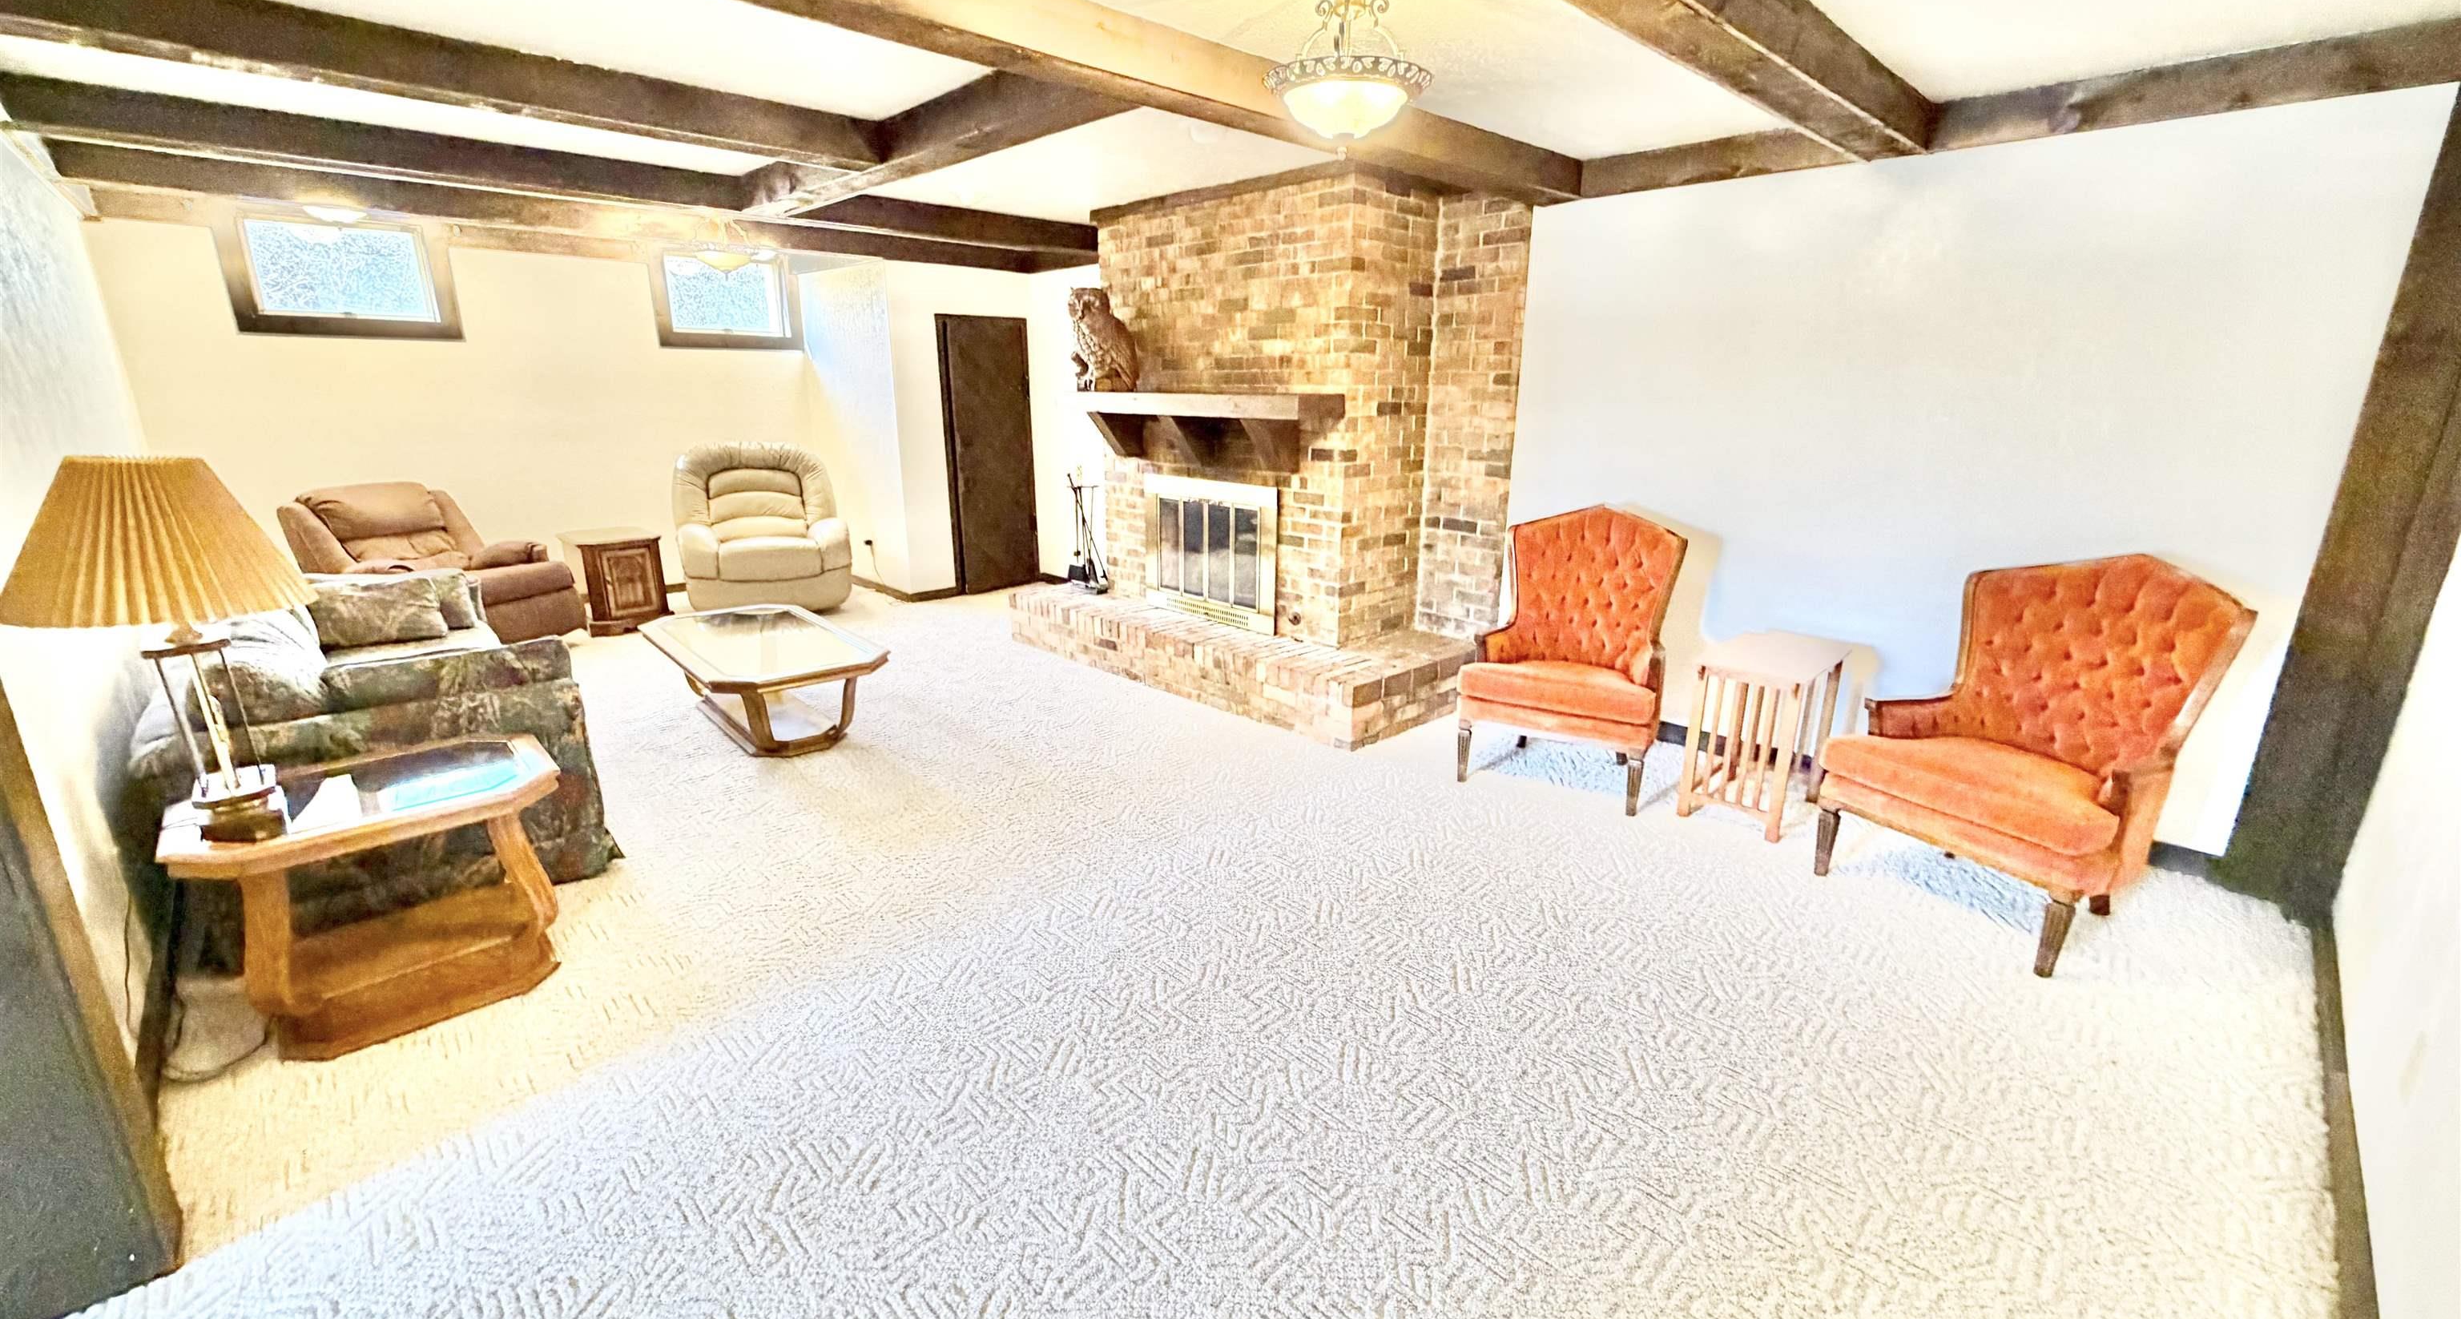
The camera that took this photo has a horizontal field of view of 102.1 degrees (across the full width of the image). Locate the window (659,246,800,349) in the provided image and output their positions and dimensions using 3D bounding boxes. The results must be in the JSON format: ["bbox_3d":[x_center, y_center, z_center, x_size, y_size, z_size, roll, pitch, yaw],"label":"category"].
[{"bbox_3d":[-3.620,-2.589,7.199,0.962,0.659,0.090,-14,21,-42],"label":"window"}]

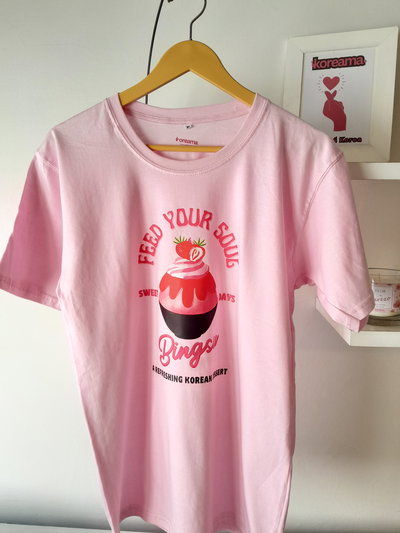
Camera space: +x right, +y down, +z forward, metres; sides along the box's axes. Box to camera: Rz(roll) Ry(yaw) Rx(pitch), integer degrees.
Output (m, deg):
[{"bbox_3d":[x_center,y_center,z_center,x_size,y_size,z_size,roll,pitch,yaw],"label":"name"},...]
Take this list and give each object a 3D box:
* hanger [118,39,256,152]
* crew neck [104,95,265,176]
[{"bbox_3d":[-0.015,-0.262,0.606,0.400,0.168,0.030,-1,11,-3],"label":"hanger"},{"bbox_3d":[-0.021,-0.205,0.607,0.246,0.122,0.080,-1,11,-3],"label":"crew neck"}]

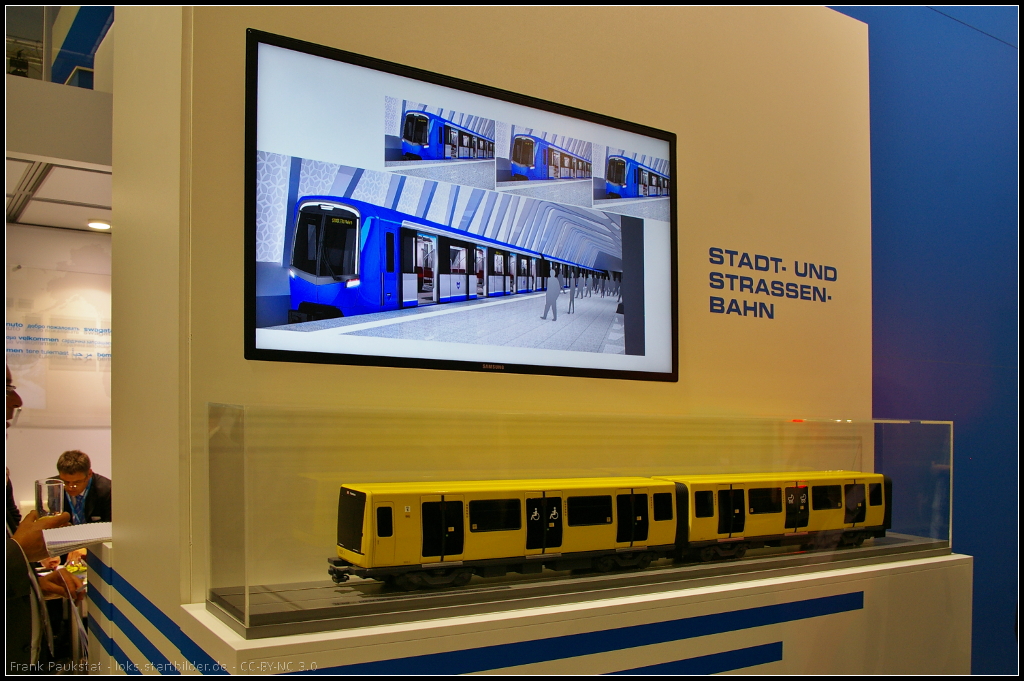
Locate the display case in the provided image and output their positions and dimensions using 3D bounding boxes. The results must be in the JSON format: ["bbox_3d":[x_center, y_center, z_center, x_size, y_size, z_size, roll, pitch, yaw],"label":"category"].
[{"bbox_3d":[0.315,0.335,1.916,1.841,0.347,0.231,4,-6,-32],"label":"display case"}]

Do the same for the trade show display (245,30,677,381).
[{"bbox_3d":[-0.051,-0.232,1.868,1.037,0.604,0.050,4,-6,-32],"label":"trade show display"}]

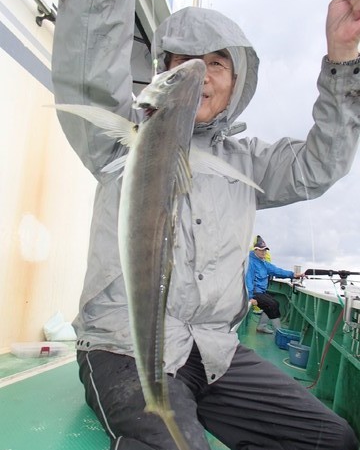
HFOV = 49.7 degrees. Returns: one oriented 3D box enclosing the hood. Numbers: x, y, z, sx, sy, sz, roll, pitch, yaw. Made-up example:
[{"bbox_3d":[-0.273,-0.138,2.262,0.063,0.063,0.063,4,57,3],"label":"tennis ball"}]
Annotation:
[{"bbox_3d":[0.064,-0.377,0.930,0.250,0.280,0.250,-1,1,7],"label":"hood"}]

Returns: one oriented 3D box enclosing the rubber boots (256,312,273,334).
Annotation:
[{"bbox_3d":[1.182,1.356,5.400,0.270,0.290,0.105,-5,-9,34],"label":"rubber boots"}]

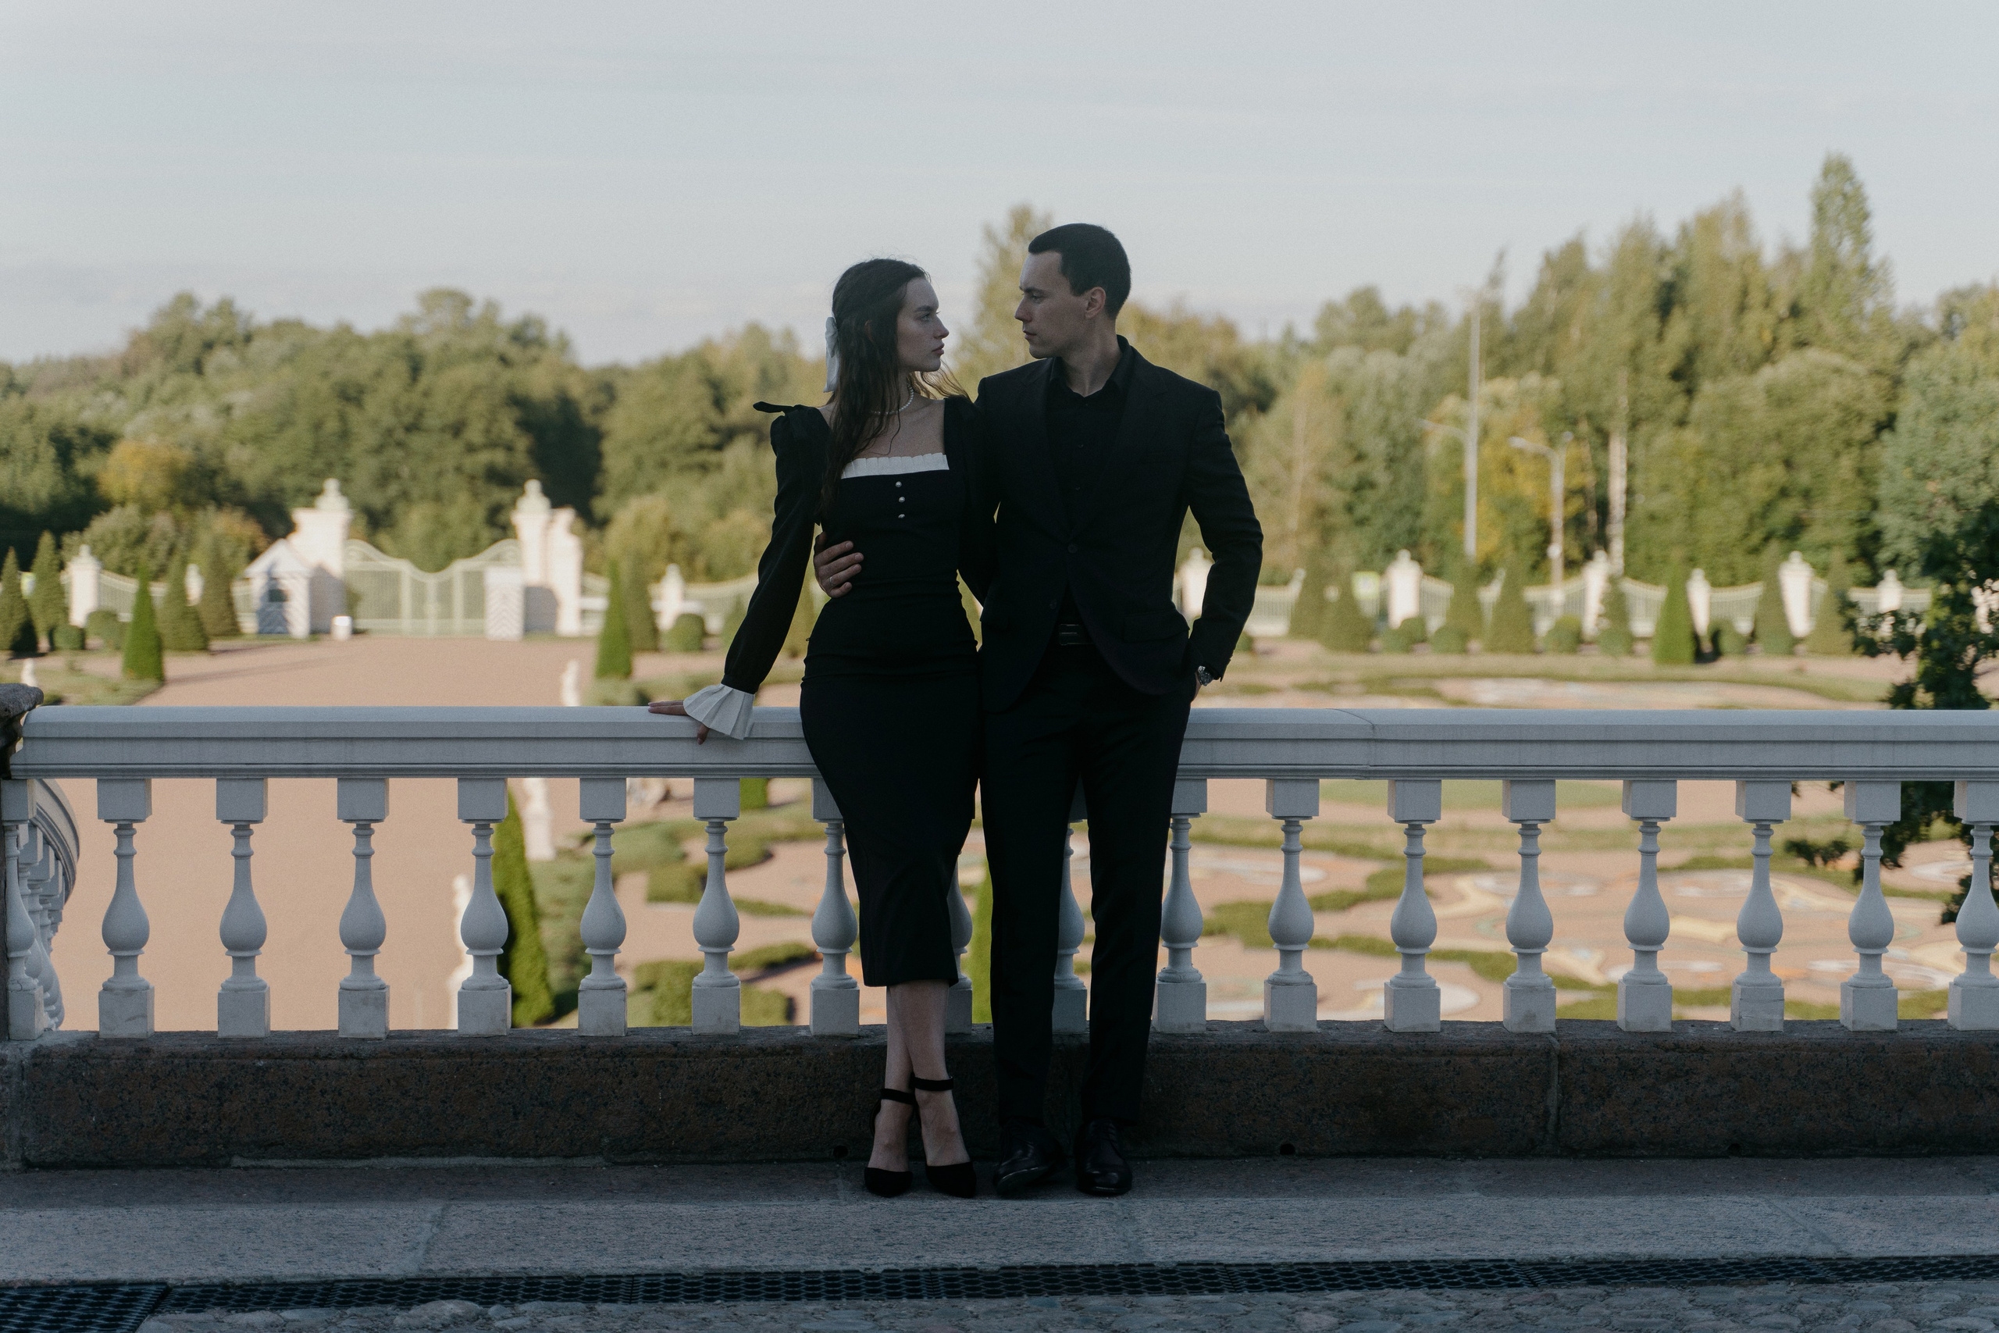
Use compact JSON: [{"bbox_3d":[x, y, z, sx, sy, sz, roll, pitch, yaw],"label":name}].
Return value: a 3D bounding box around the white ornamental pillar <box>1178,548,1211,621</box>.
[{"bbox_3d":[6.369,-2.400,125.536,1.134,2.882,1.134,0,4,-3],"label":"white ornamental pillar"}]

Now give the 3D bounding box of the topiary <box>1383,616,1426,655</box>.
[{"bbox_3d":[12.287,-0.956,118.001,1.304,1.074,1.304,0,4,-3],"label":"topiary"}]

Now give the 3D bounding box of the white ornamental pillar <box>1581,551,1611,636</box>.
[{"bbox_3d":[19.455,-2.355,126.126,1.139,2.837,1.139,0,4,-3],"label":"white ornamental pillar"}]

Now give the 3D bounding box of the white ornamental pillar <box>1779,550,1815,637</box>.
[{"bbox_3d":[28.372,-2.506,138.019,1.054,3.133,1.054,0,3,-5],"label":"white ornamental pillar"}]

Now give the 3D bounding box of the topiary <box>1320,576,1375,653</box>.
[{"bbox_3d":[11.489,-1.753,128.300,1.798,2.522,1.798,0,3,-5],"label":"topiary"}]

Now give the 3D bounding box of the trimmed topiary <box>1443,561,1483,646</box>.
[{"bbox_3d":[15.753,-2.111,131.588,1.476,2.911,1.476,0,3,-5],"label":"trimmed topiary"}]

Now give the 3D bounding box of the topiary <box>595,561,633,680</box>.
[{"bbox_3d":[-10.473,-1.283,105.494,1.018,3.196,1.018,0,4,-3],"label":"topiary"}]

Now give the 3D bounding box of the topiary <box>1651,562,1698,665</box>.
[{"bbox_3d":[19.734,-1.569,113.541,1.279,2.971,1.279,0,4,-3],"label":"topiary"}]

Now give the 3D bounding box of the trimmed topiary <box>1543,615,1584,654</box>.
[{"bbox_3d":[17.146,-0.962,118.142,1.163,1.113,1.163,0,4,-3],"label":"trimmed topiary"}]

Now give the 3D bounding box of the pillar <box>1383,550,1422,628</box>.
[{"bbox_3d":[14.288,-2.563,137.336,1.132,3.090,1.132,0,3,-5],"label":"pillar"}]

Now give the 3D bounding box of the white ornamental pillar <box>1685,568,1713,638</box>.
[{"bbox_3d":[22.700,-2.051,126.293,0.811,2.239,0.811,0,4,-3],"label":"white ornamental pillar"}]

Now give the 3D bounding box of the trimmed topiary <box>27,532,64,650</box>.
[{"bbox_3d":[-29.642,-2.477,120.754,1.214,3.336,1.214,0,4,-3],"label":"trimmed topiary"}]

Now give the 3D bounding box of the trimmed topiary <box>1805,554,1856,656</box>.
[{"bbox_3d":[27.573,-2.068,128.815,1.703,3.363,1.703,0,3,-5],"label":"trimmed topiary"}]

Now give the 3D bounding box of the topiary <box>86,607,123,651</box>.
[{"bbox_3d":[-28.516,-1.216,123.944,1.143,1.301,1.143,0,3,-5],"label":"topiary"}]

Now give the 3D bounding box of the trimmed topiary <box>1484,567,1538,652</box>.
[{"bbox_3d":[15.588,-1.792,118.305,1.546,2.733,1.546,0,4,-3],"label":"trimmed topiary"}]

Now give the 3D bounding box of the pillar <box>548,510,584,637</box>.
[{"bbox_3d":[-14.844,-3.192,133.158,1.232,4.359,1.232,0,3,-5],"label":"pillar"}]

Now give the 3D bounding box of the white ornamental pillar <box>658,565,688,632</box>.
[{"bbox_3d":[-10.479,-2.136,124.798,0.852,2.293,0.852,0,4,-3],"label":"white ornamental pillar"}]

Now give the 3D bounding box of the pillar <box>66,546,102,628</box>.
[{"bbox_3d":[-31.024,-2.575,131.607,1.032,3.041,1.032,0,3,-5],"label":"pillar"}]

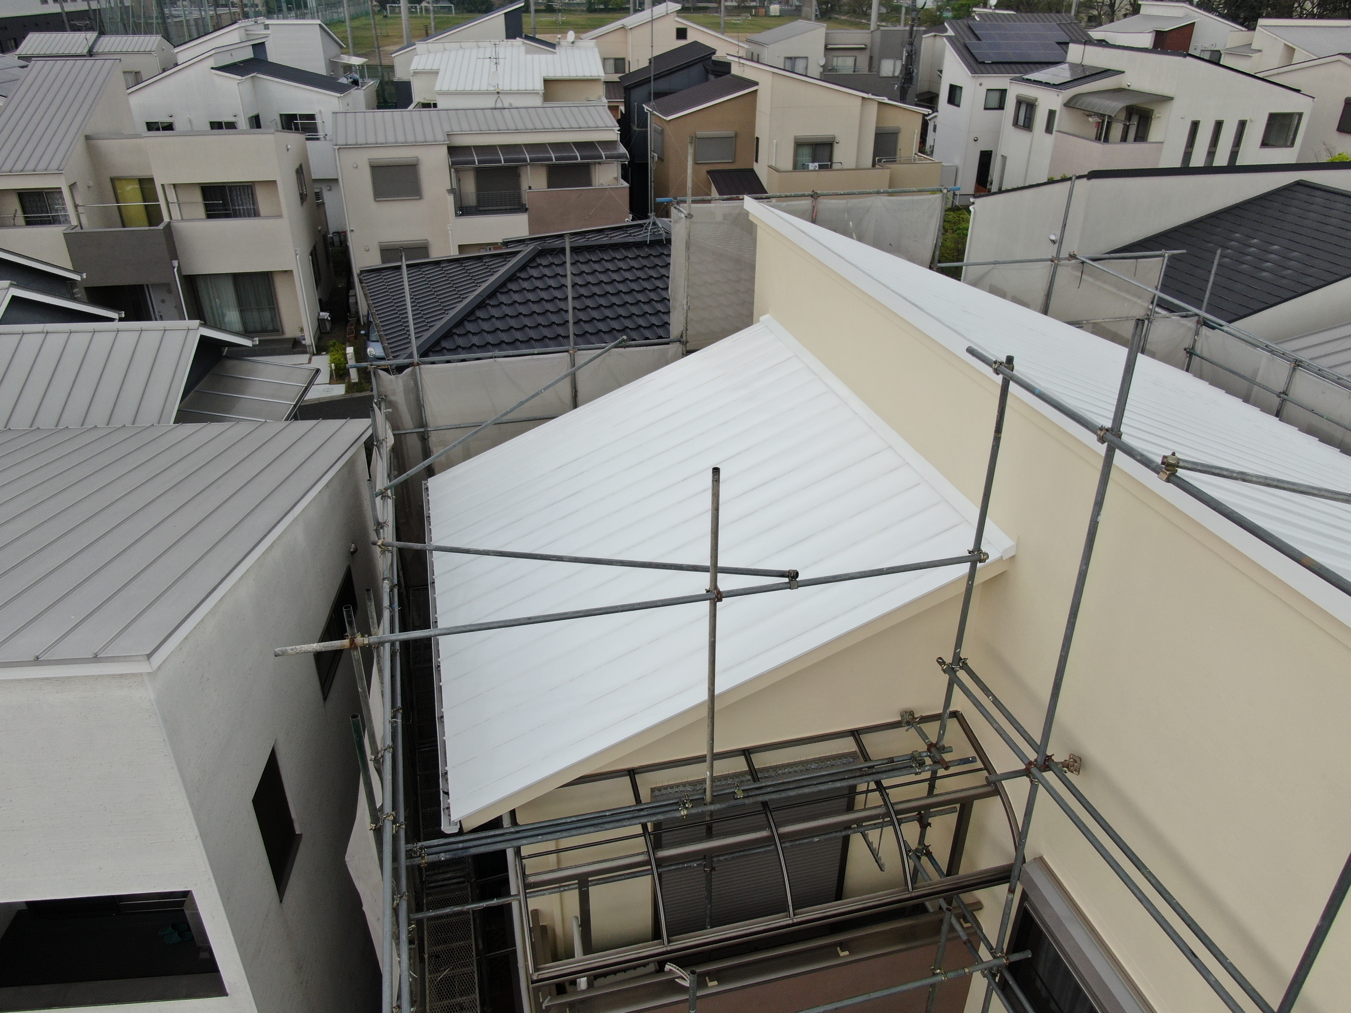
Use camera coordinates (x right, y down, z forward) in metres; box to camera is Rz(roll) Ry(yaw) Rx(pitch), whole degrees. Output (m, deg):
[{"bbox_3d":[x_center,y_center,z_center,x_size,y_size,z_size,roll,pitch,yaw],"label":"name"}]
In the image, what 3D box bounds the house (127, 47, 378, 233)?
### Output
[{"bbox_3d":[-20.448,-18.723,47.056,9.300,8.400,8.800,-3,29,-6],"label":"house"}]

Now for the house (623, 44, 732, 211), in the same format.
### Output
[{"bbox_3d":[-0.396,-21.173,52.098,5.800,8.100,6.500,-4,29,-8],"label":"house"}]

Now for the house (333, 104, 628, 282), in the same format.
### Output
[{"bbox_3d":[-7.544,-12.201,37.078,10.300,6.700,6.000,-6,29,-12],"label":"house"}]

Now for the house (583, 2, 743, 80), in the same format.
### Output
[{"bbox_3d":[-1.328,-29.337,64.499,11.000,9.100,8.500,-4,29,-8],"label":"house"}]

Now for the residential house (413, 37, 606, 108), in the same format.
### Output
[{"bbox_3d":[-8.712,-20.112,49.534,9.400,8.200,7.500,-5,29,-10],"label":"residential house"}]

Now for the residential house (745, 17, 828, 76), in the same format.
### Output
[{"bbox_3d":[7.232,-28.530,64.071,4.000,8.200,6.300,-4,29,-8],"label":"residential house"}]

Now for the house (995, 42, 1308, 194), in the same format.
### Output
[{"bbox_3d":[22.035,-16.975,44.300,9.600,8.100,8.700,-4,29,-8],"label":"house"}]

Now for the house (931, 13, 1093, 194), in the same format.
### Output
[{"bbox_3d":[18.743,-22.528,52.839,8.400,9.200,7.700,-4,29,-7],"label":"house"}]

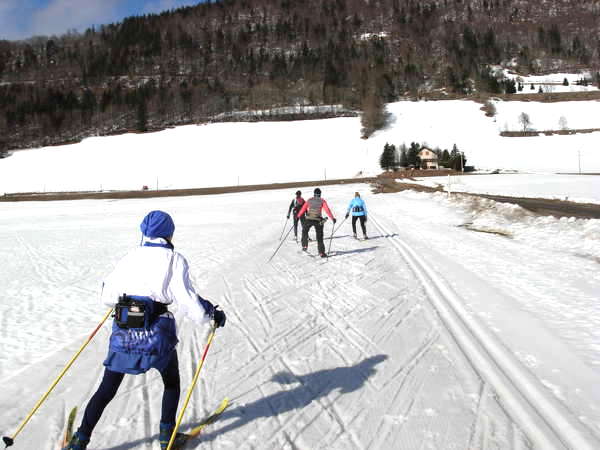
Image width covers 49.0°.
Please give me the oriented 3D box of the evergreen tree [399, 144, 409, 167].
[{"bbox_3d":[35.682,-23.760,226.000,3.100,7.900,3.100,-3,3,0],"label":"evergreen tree"}]

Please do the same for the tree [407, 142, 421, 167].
[{"bbox_3d":[38.682,-23.804,224.000,4.500,8.500,4.500,-3,3,0],"label":"tree"}]

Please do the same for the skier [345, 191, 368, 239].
[{"bbox_3d":[1.913,-0.320,22.200,0.740,1.580,0.600,-3,3,6],"label":"skier"}]

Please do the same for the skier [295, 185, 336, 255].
[{"bbox_3d":[0.441,-0.065,17.100,0.980,1.740,0.650,-3,3,2],"label":"skier"}]

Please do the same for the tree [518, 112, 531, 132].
[{"bbox_3d":[119.554,-54.463,350.000,6.600,10.600,6.600,-3,3,0],"label":"tree"}]

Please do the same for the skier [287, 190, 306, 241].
[{"bbox_3d":[-0.061,-0.329,22.800,0.740,1.690,0.600,-2,3,7],"label":"skier"}]

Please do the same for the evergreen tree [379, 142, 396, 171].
[{"bbox_3d":[29.743,-23.086,222.000,5.200,9.400,5.200,-3,3,0],"label":"evergreen tree"}]

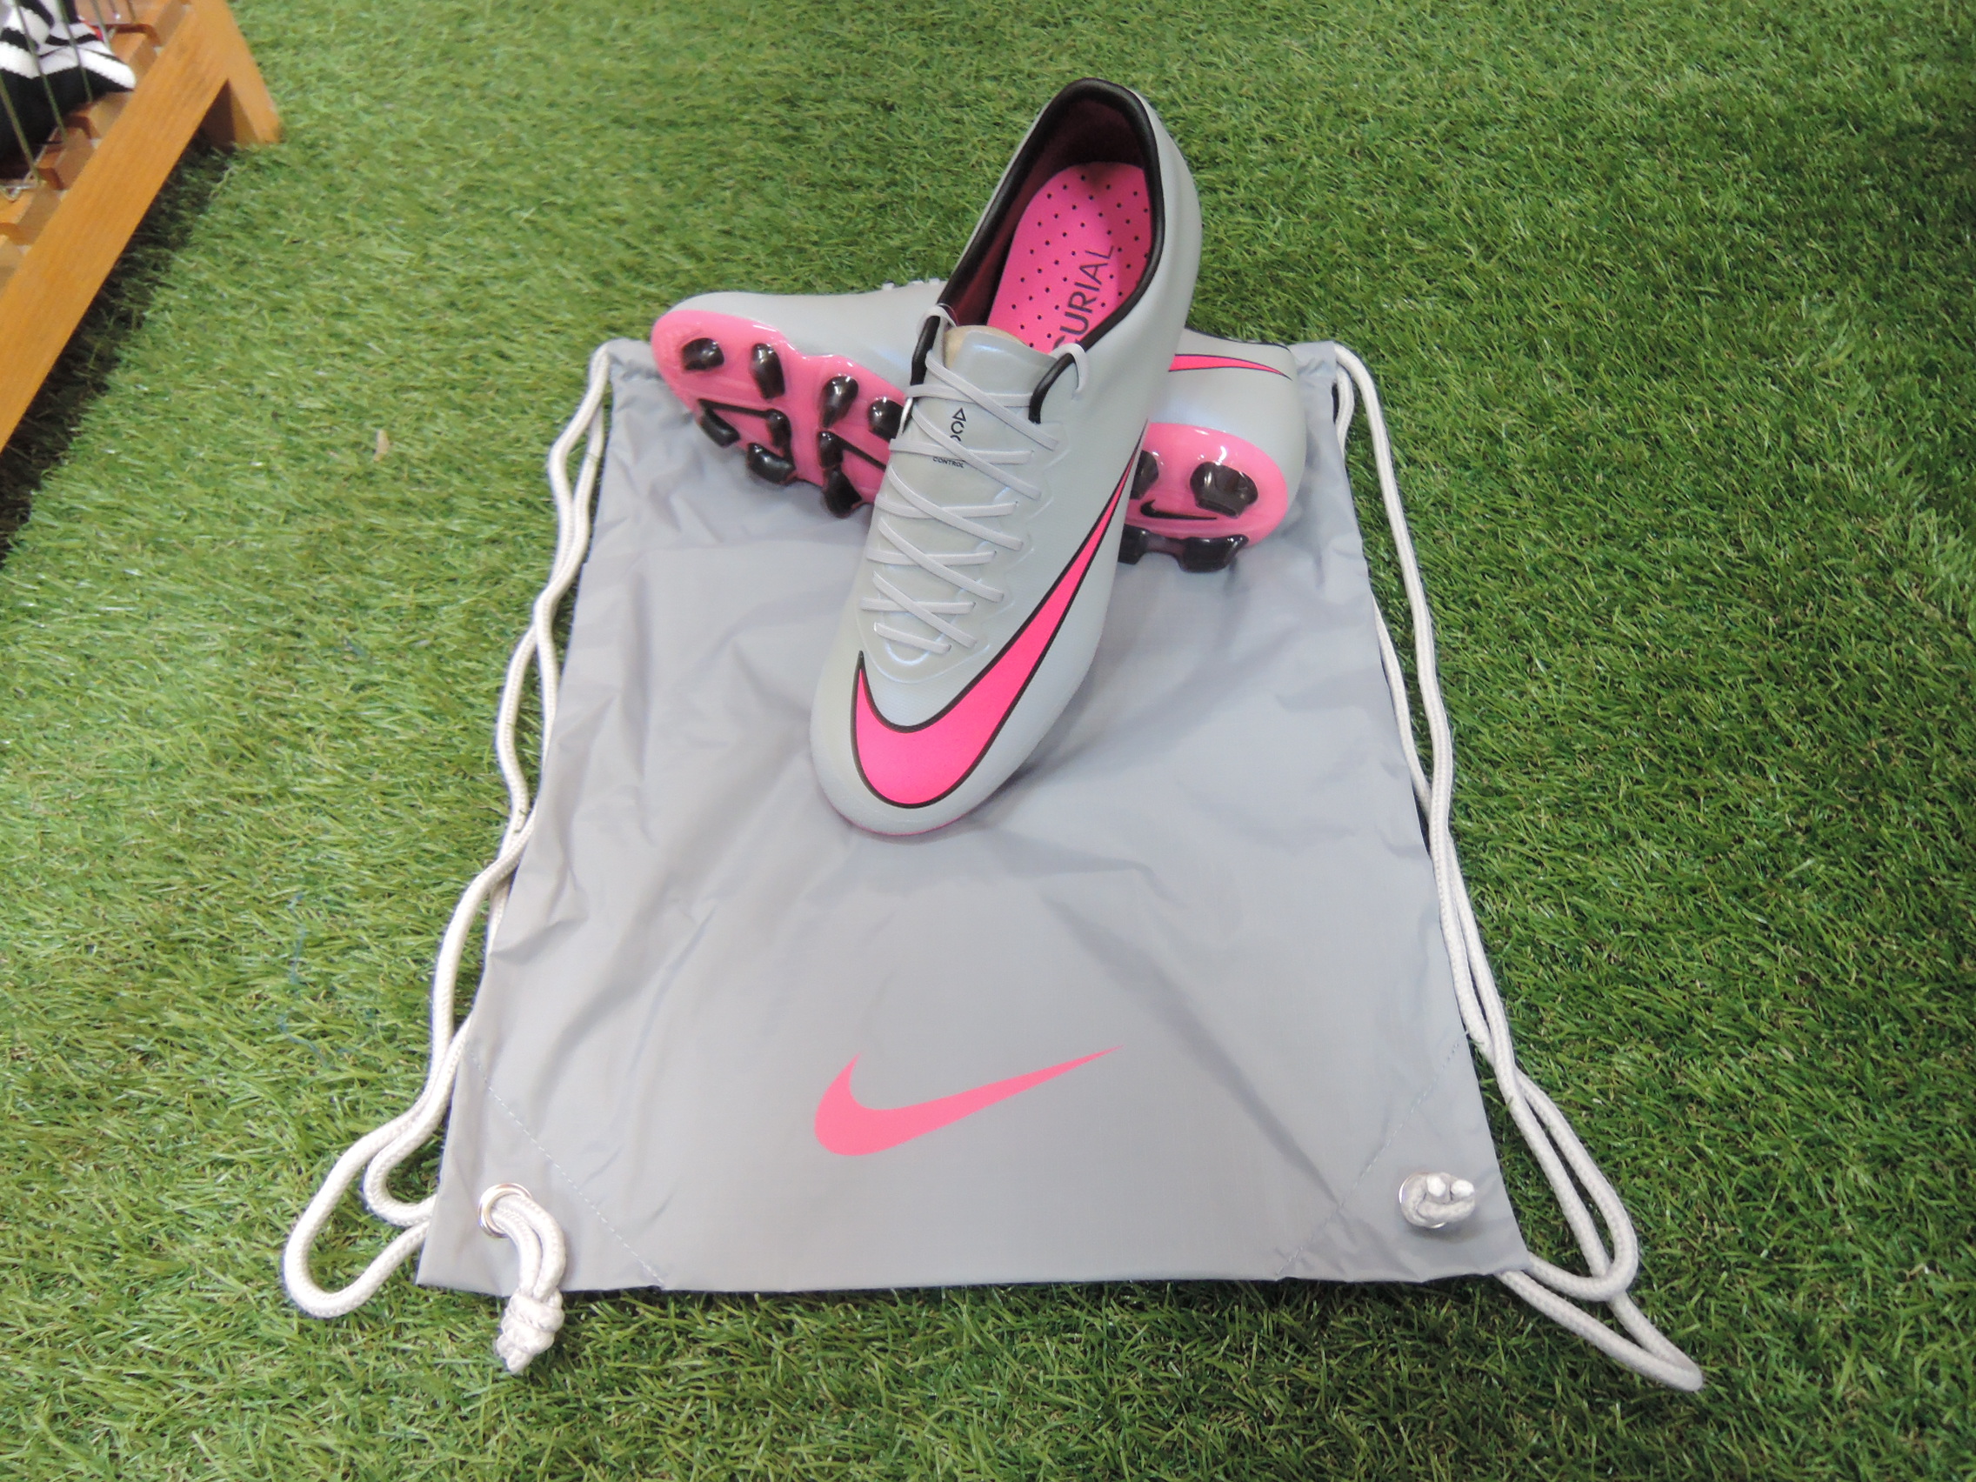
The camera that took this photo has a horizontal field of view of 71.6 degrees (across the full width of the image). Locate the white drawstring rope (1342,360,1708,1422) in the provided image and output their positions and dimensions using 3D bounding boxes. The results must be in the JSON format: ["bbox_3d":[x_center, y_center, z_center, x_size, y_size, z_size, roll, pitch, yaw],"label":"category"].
[{"bbox_3d":[0.174,0.002,0.540,0.087,0.022,0.460,0,58,0],"label":"white drawstring rope"}]

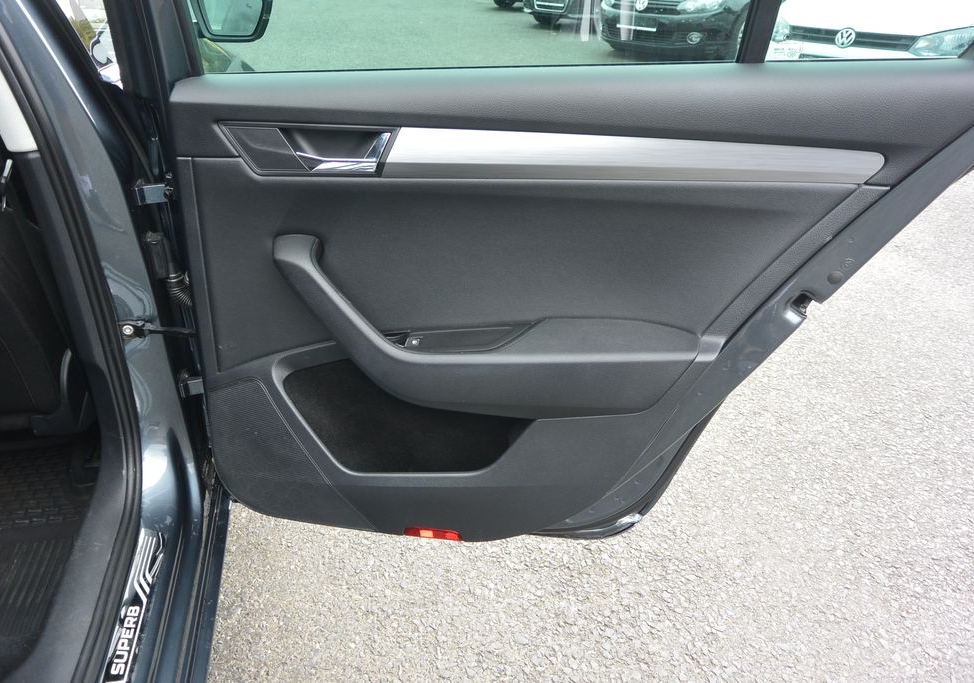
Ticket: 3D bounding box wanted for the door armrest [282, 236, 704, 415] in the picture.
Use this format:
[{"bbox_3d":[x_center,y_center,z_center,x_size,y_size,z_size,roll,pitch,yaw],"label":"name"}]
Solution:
[{"bbox_3d":[0.000,-0.021,1.061,0.560,0.240,0.095,2,27,3],"label":"door armrest"}]

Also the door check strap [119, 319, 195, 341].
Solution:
[{"bbox_3d":[-0.518,-0.019,1.208,0.115,0.026,0.026,4,26,8],"label":"door check strap"}]

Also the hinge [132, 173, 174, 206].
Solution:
[{"bbox_3d":[-0.484,-0.221,1.114,0.050,0.042,0.042,4,26,8],"label":"hinge"}]

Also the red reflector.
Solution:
[{"bbox_3d":[-0.085,0.299,1.195,0.088,0.018,0.014,4,26,8],"label":"red reflector"}]

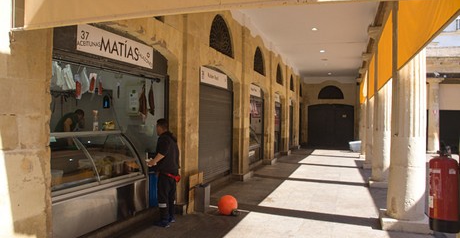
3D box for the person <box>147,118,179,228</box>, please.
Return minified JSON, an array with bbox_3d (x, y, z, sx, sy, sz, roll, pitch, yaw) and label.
[{"bbox_3d":[-1.060,0.830,5.550,0.450,1.700,0.480,0,0,24],"label":"person"}]

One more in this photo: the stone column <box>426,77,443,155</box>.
[{"bbox_3d":[10.162,-0.160,17.136,0.640,3.680,0.640,0,0,19],"label":"stone column"}]

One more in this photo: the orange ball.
[{"bbox_3d":[-0.028,1.510,6.080,0.340,0.340,0.340,0,0,0],"label":"orange ball"}]

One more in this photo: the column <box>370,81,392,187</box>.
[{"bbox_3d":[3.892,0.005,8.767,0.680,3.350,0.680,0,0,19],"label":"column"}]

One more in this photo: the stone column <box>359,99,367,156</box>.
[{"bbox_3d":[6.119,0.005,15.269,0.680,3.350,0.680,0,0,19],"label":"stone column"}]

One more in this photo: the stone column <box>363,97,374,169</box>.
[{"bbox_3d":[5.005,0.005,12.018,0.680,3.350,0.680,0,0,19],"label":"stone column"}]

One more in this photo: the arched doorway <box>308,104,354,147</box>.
[{"bbox_3d":[6.457,0.340,21.924,2.800,2.700,0.200,0,0,19],"label":"arched doorway"}]

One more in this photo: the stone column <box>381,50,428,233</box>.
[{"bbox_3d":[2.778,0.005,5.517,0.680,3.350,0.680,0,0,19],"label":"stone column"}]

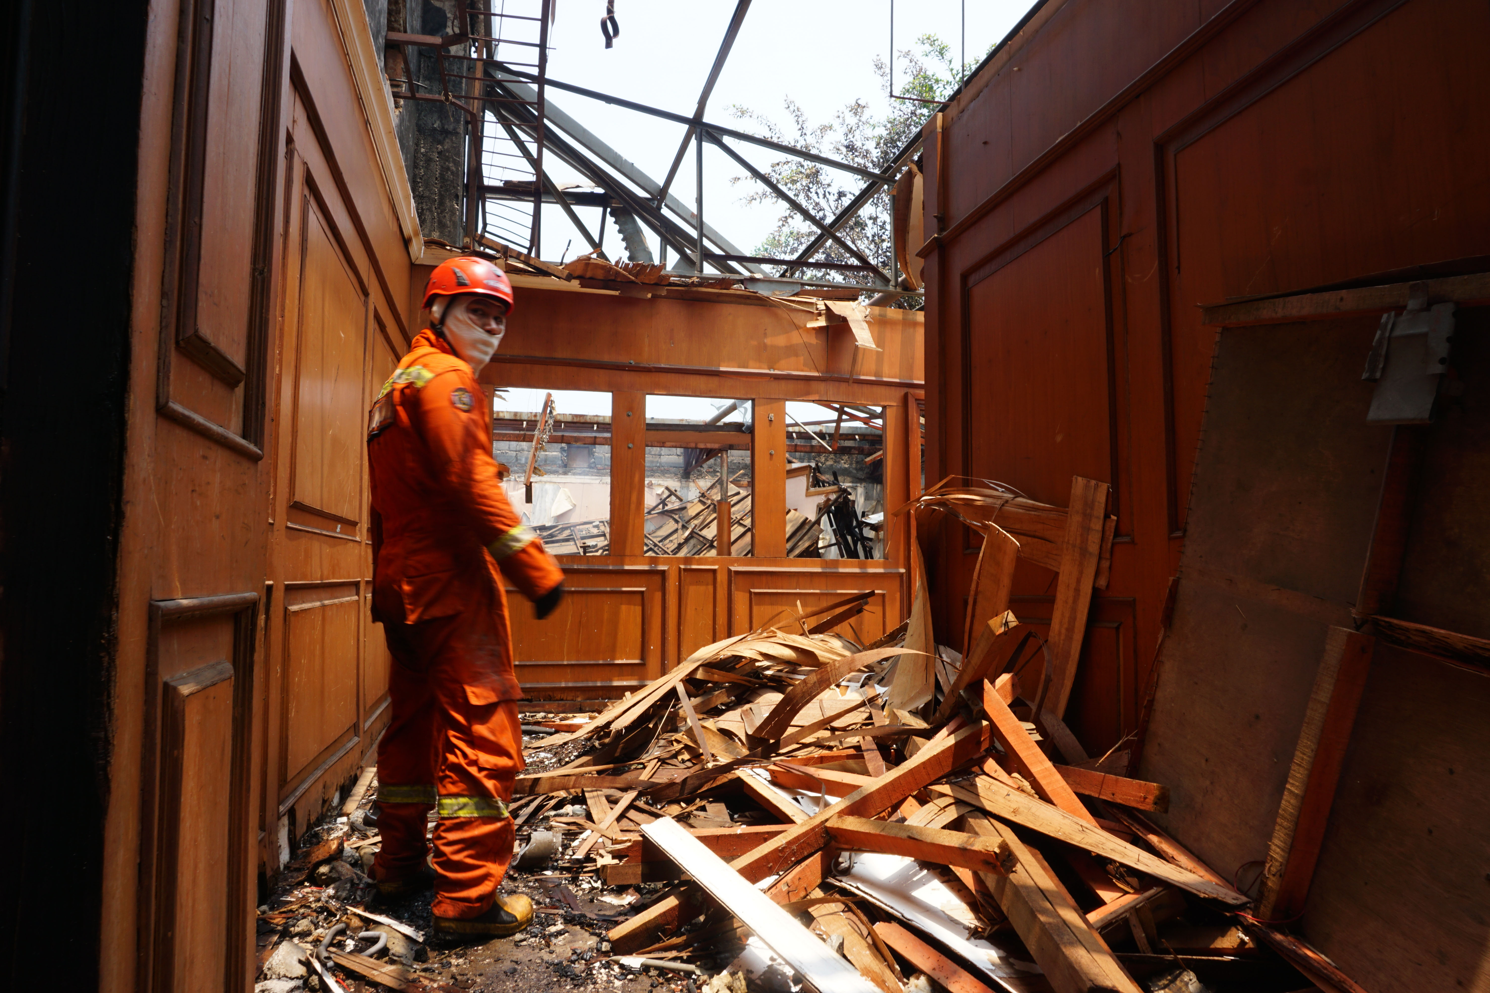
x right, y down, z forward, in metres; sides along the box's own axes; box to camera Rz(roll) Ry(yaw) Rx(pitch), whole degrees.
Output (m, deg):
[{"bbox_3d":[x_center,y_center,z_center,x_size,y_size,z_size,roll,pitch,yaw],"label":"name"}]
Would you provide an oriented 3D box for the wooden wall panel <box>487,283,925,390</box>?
[{"bbox_3d":[-0.269,-1.120,6.877,3.504,0.525,0.080,1,-5,-13],"label":"wooden wall panel"}]

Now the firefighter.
[{"bbox_3d":[-0.733,0.213,2.616,0.480,1.738,0.530,3,-6,-32],"label":"firefighter"}]

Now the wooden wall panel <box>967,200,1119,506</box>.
[{"bbox_3d":[0.998,-0.393,3.493,0.050,0.995,0.969,1,-5,-13],"label":"wooden wall panel"}]

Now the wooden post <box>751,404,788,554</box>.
[{"bbox_3d":[0.170,-0.117,6.942,0.234,1.100,0.090,1,-5,-13],"label":"wooden post"}]

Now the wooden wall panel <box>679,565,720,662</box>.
[{"bbox_3d":[-0.308,0.890,6.692,0.272,0.819,0.050,1,-5,-13],"label":"wooden wall panel"}]

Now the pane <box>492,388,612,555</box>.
[{"bbox_3d":[-1.276,-0.154,6.604,0.768,1.100,0.030,1,-5,-13],"label":"pane"}]

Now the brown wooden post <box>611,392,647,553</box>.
[{"bbox_3d":[-0.793,-0.142,6.712,0.233,1.100,0.080,1,-5,-13],"label":"brown wooden post"}]

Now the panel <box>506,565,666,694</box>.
[{"bbox_3d":[-1.135,0.869,6.499,1.257,0.819,0.050,1,-5,-13],"label":"panel"}]

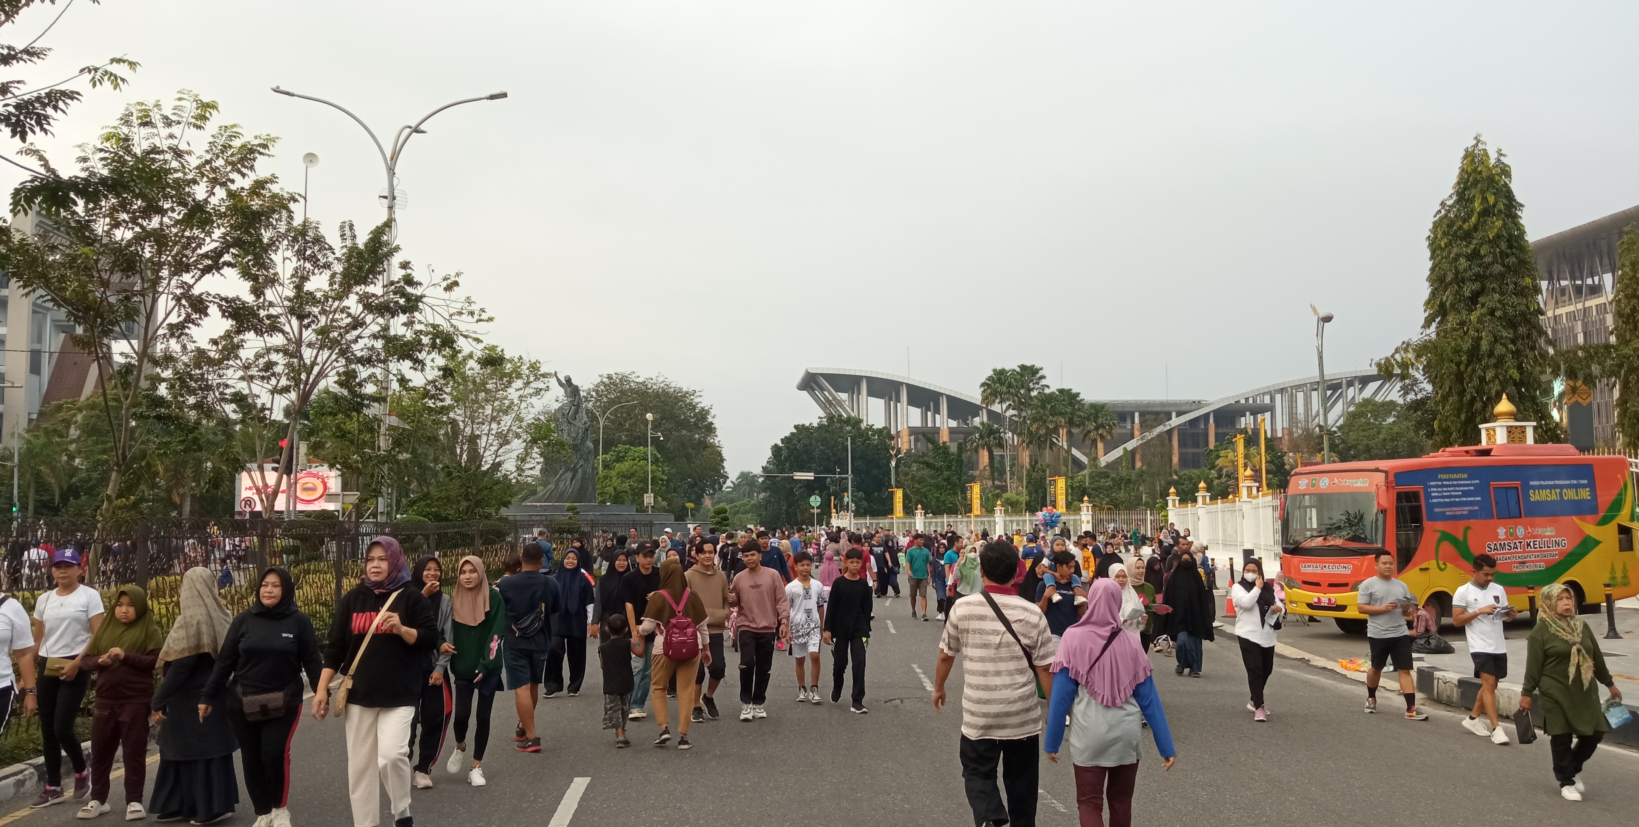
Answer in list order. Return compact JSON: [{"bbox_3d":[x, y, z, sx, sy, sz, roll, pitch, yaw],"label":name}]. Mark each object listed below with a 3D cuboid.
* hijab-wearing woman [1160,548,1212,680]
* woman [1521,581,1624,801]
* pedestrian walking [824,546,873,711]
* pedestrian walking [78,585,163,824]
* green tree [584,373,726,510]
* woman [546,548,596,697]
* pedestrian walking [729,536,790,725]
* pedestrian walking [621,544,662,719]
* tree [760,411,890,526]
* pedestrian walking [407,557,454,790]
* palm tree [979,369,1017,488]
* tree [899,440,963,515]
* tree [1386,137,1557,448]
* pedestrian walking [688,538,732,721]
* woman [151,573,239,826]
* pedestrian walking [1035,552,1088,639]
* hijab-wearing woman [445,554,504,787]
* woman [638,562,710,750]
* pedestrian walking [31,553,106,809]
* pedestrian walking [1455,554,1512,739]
[{"bbox_3d":[4.605,2.499,15.992,0.580,1.546,0.420,-1,-5,8],"label":"hijab-wearing woman"},{"bbox_3d":[5.160,1.878,8.769,0.660,1.470,0.460,-1,-5,3],"label":"woman"},{"bbox_3d":[0.273,2.049,12.130,0.460,1.538,0.400,0,-5,1],"label":"pedestrian walking"},{"bbox_3d":[-4.281,1.748,7.835,0.520,1.390,0.380,0,-5,-5],"label":"pedestrian walking"},{"bbox_3d":[-11.990,3.545,92.057,10.500,12.988,10.000,0,-5,0],"label":"green tree"},{"bbox_3d":[-2.640,2.213,13.620,0.540,1.553,0.360,0,-5,-5],"label":"woman"},{"bbox_3d":[-0.562,2.006,11.953,0.550,1.658,0.420,0,-5,0],"label":"pedestrian walking"},{"bbox_3d":[-1.664,2.041,12.142,0.470,1.629,0.420,1,-5,-8],"label":"pedestrian walking"},{"bbox_3d":[0.643,7.346,141.919,14.300,14.609,13.000,0,-5,0],"label":"tree"},{"bbox_3d":[-2.665,1.751,8.709,0.440,1.548,0.380,0,-5,-7],"label":"pedestrian walking"},{"bbox_3d":[16.694,4.024,118.118,3.900,16.808,3.900,0,-5,0],"label":"palm tree"},{"bbox_3d":[10.208,7.230,115.814,6.000,9.726,6.000,0,-5,0],"label":"tree"},{"bbox_3d":[18.295,-1.473,35.776,4.500,12.800,4.400,0,-5,0],"label":"tree"},{"bbox_3d":[-1.042,2.008,12.002,0.480,1.665,0.500,0,-5,-7],"label":"pedestrian walking"},{"bbox_3d":[-3.823,1.716,7.887,0.500,1.518,0.500,-3,-6,25],"label":"woman"},{"bbox_3d":[2.206,2.037,11.625,0.500,1.590,0.360,0,-5,-6],"label":"pedestrian walking"},{"bbox_3d":[-2.413,1.783,8.971,0.420,1.571,0.480,0,-5,-5],"label":"hijab-wearing woman"},{"bbox_3d":[-1.183,1.937,10.409,0.530,1.497,0.420,-1,-5,3],"label":"woman"},{"bbox_3d":[-4.812,1.670,8.178,0.470,1.610,0.460,0,-5,-1],"label":"pedestrian walking"},{"bbox_3d":[5.922,2.092,11.426,0.520,1.656,0.520,1,-5,-9],"label":"pedestrian walking"}]

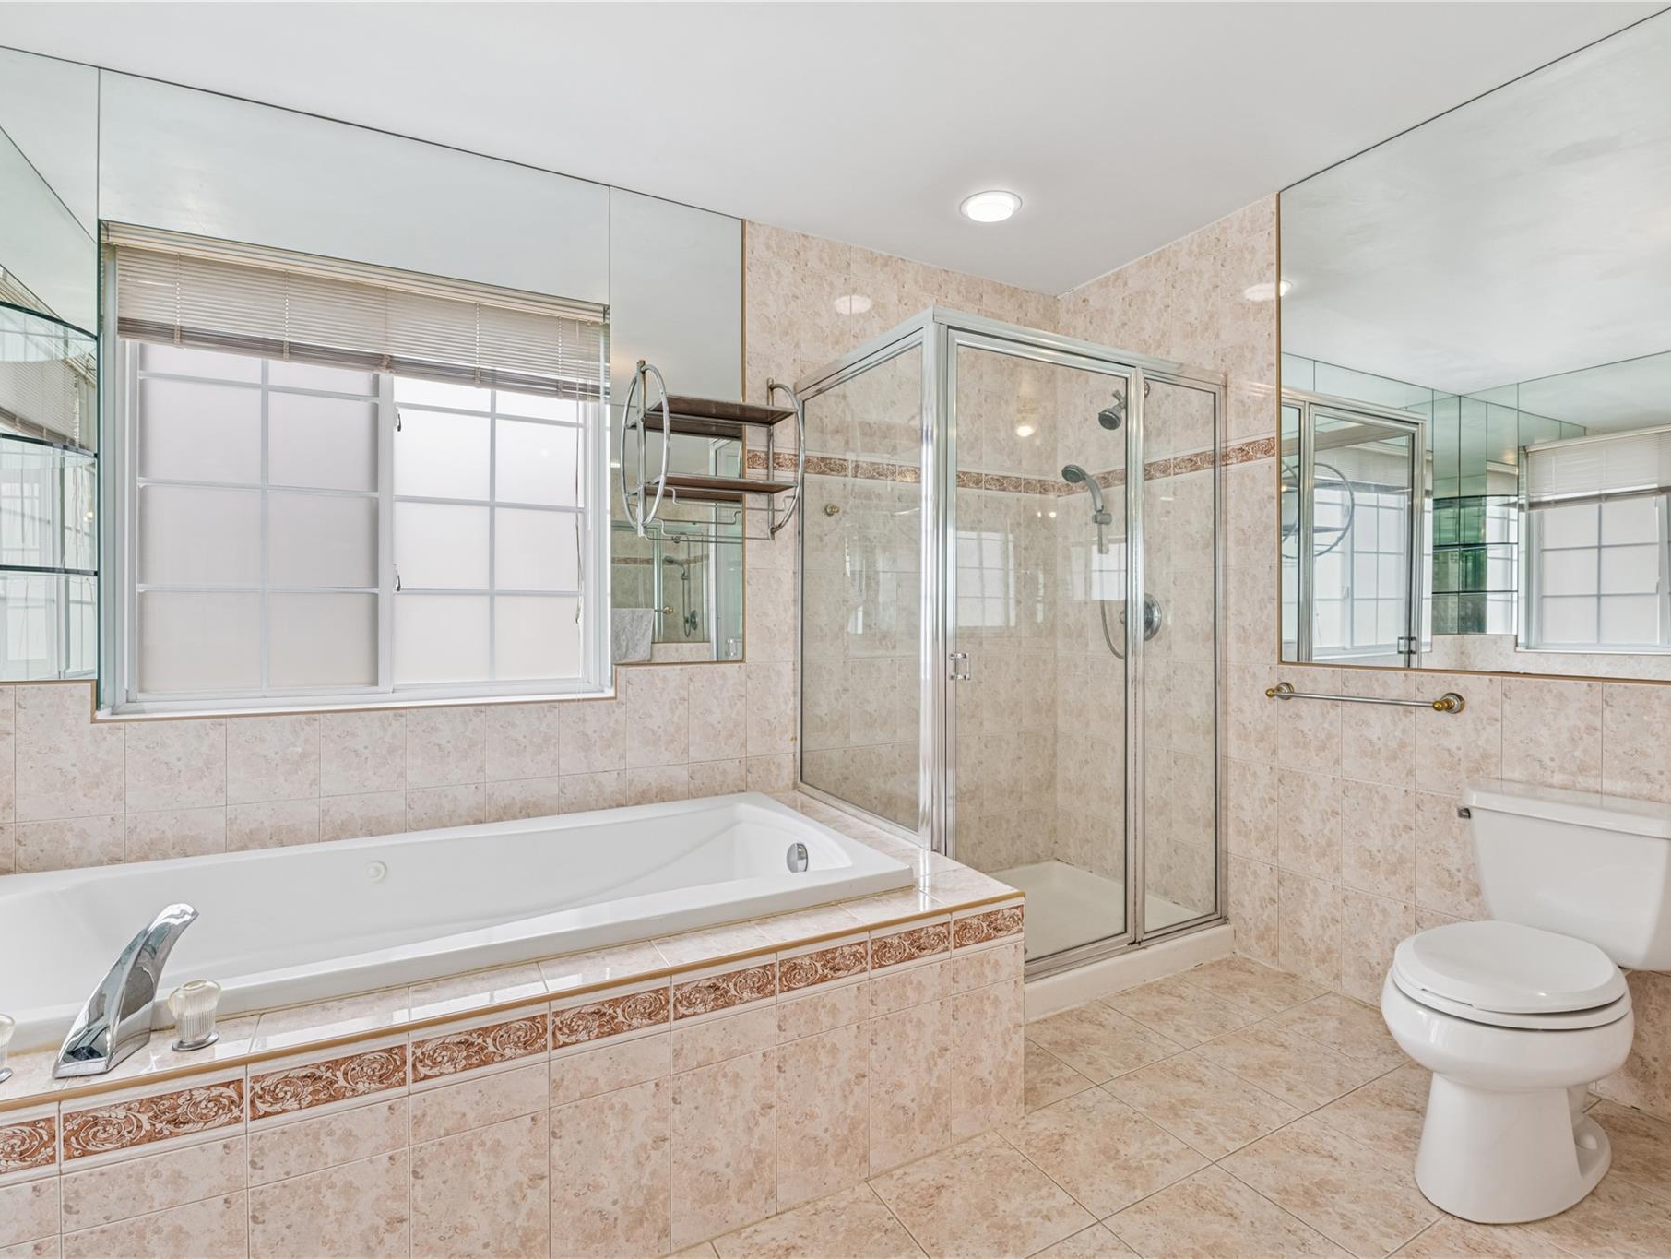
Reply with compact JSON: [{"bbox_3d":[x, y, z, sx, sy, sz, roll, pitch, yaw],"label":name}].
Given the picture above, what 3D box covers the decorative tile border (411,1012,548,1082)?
[{"bbox_3d":[-0.564,0.664,1.256,0.198,0.062,0.010,0,0,-27],"label":"decorative tile border"}]

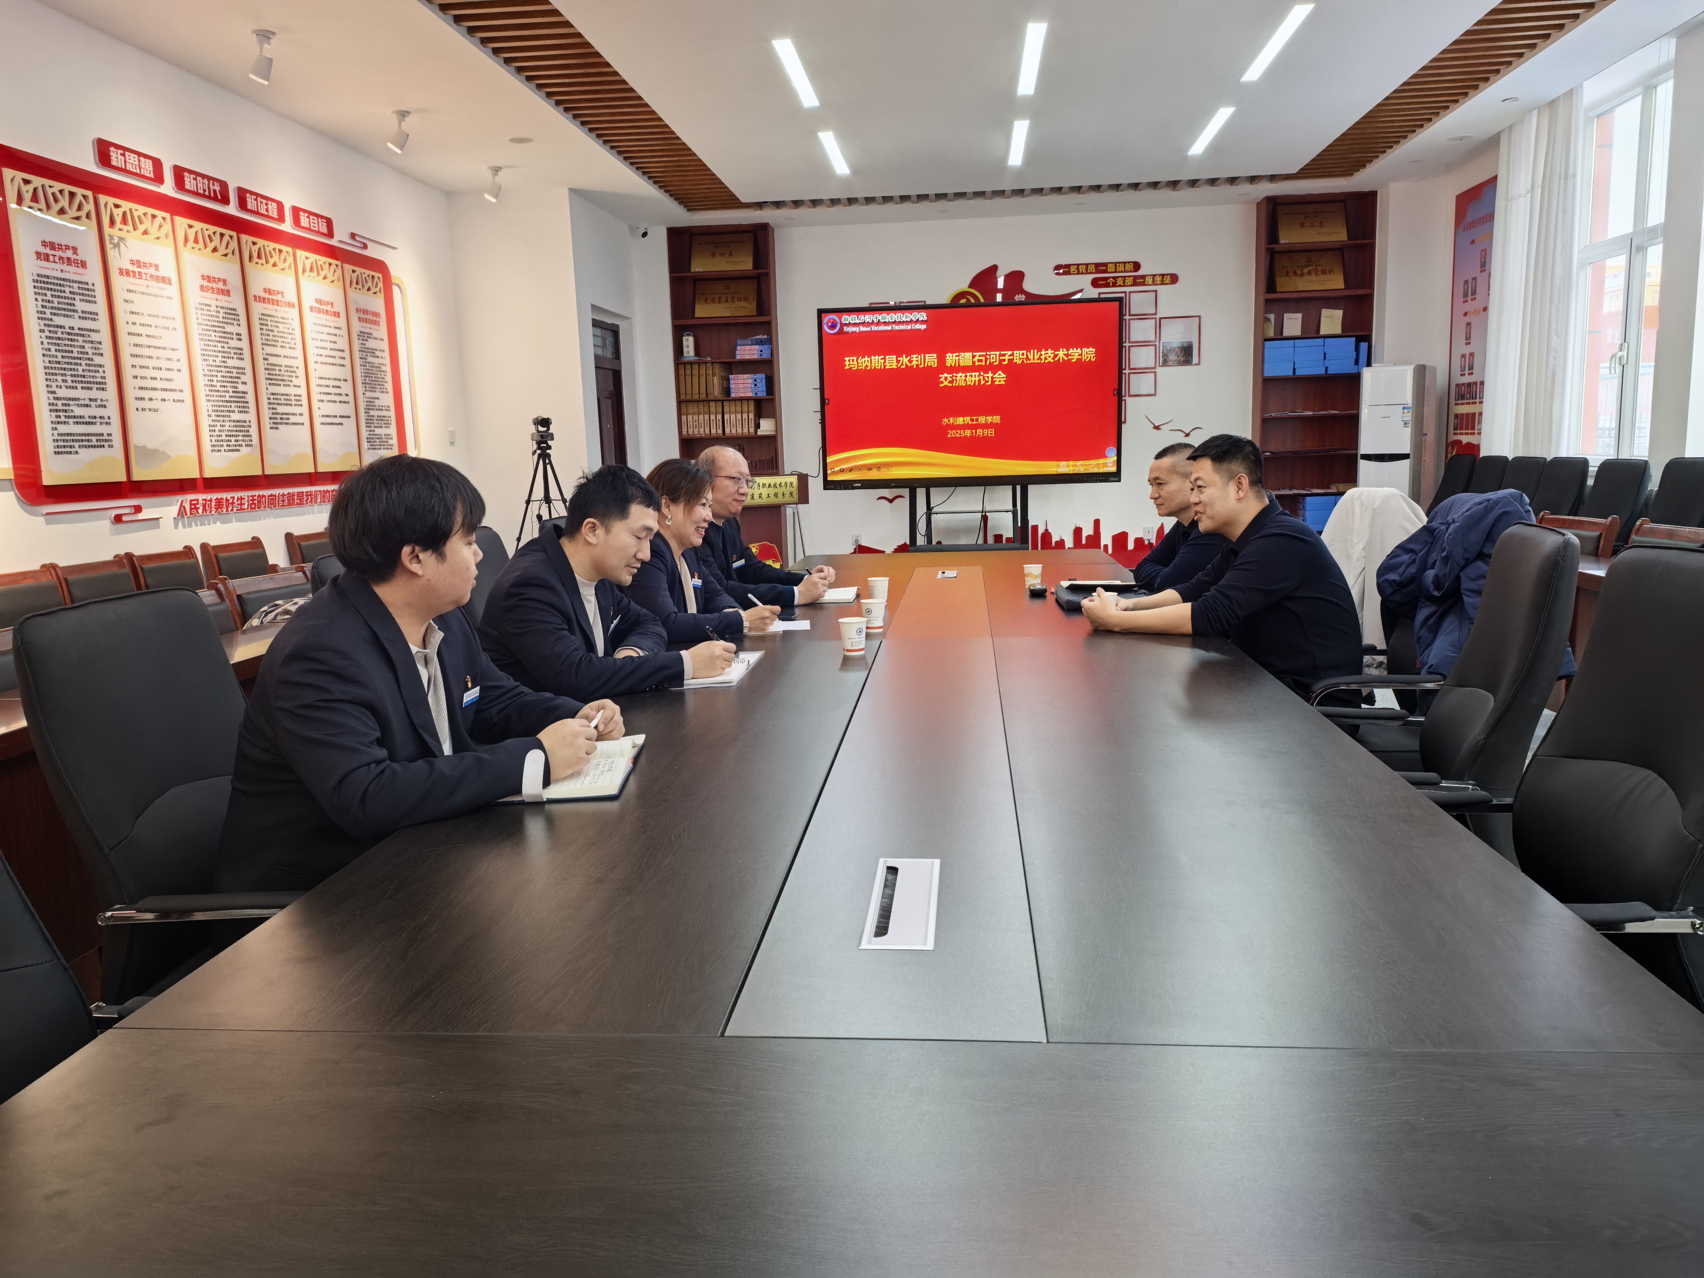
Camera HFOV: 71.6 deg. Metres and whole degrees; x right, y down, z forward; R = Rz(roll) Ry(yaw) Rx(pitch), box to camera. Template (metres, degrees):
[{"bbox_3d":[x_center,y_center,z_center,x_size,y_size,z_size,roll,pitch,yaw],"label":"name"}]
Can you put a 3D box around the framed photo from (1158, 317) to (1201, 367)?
[{"bbox_3d":[2.555,-2.314,9.185,0.315,0.370,0.025,-1,9,6],"label":"framed photo"}]

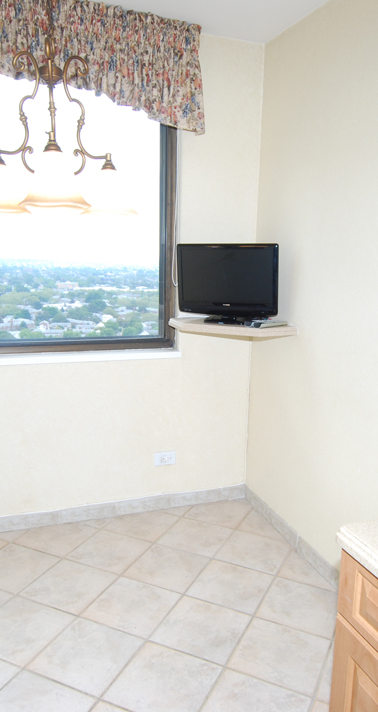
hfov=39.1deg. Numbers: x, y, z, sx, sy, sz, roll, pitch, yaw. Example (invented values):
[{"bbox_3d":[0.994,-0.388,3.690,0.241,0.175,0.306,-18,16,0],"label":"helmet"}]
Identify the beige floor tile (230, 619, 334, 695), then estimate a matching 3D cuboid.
[{"bbox_3d":[0.352,1.138,2.031,0.323,0.010,0.323,6,10,24],"label":"beige floor tile"}]

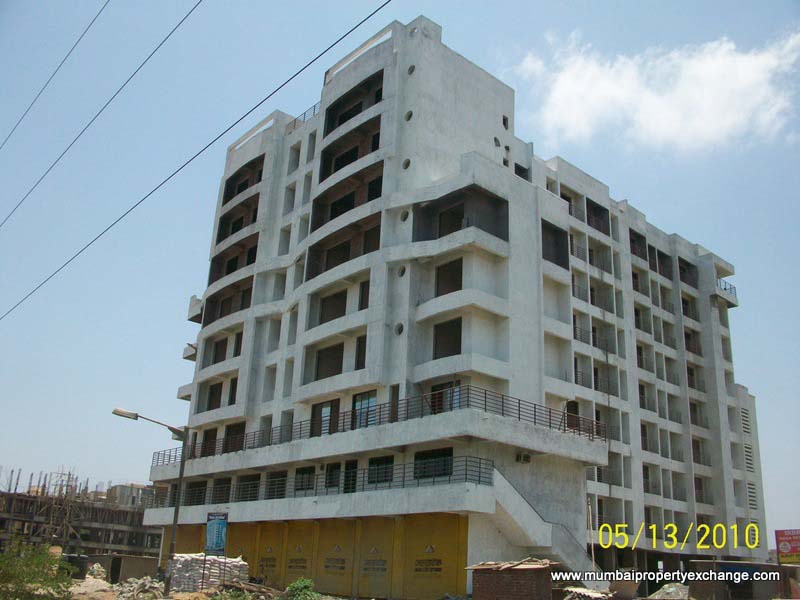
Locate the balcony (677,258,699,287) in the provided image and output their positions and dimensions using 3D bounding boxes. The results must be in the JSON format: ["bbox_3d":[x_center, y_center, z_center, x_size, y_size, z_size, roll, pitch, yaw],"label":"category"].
[{"bbox_3d":[23.741,-1.993,62.229,2.955,2.462,1.280,19,-26,-37],"label":"balcony"}]

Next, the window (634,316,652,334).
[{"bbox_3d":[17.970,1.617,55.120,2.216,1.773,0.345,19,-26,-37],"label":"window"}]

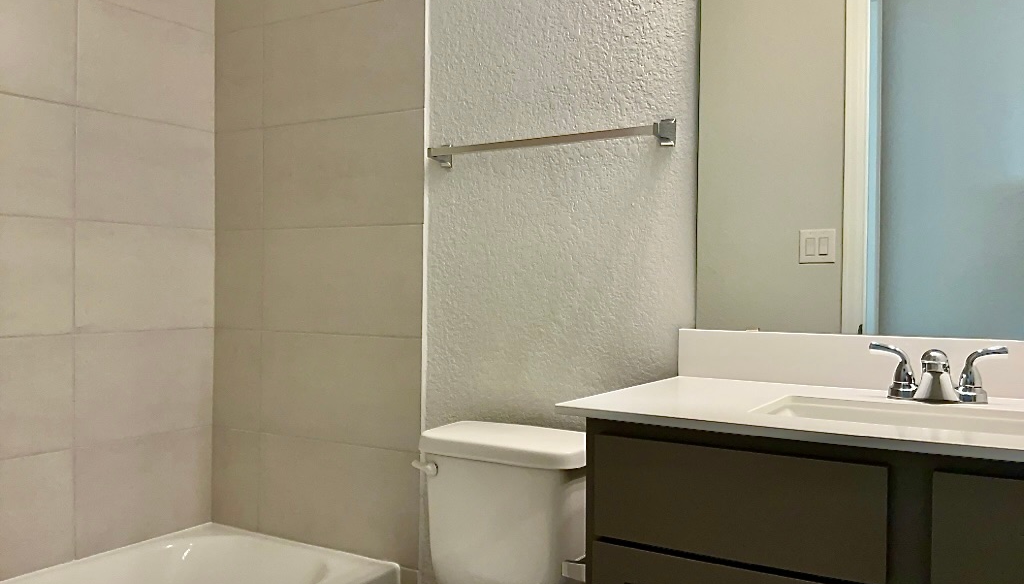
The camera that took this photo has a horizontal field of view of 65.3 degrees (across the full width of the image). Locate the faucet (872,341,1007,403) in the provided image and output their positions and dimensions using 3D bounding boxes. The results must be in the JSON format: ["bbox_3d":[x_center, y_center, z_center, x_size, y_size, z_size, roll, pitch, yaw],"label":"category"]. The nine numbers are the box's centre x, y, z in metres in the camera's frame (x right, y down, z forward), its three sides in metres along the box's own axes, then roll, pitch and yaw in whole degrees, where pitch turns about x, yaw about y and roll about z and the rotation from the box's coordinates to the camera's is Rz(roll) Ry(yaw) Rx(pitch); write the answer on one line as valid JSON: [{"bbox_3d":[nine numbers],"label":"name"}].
[{"bbox_3d":[0.732,0.143,1.380,0.213,0.097,0.138,1,1,31],"label":"faucet"}]

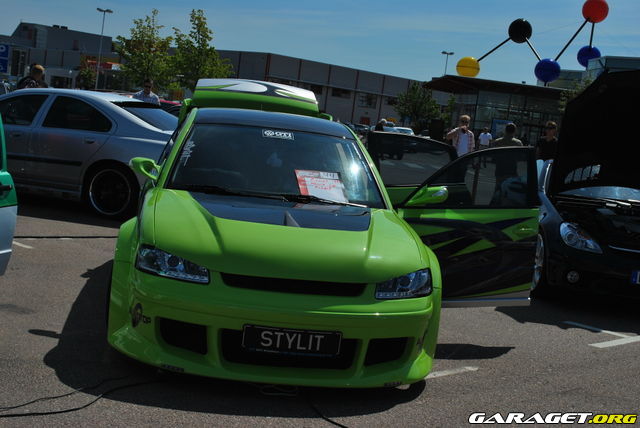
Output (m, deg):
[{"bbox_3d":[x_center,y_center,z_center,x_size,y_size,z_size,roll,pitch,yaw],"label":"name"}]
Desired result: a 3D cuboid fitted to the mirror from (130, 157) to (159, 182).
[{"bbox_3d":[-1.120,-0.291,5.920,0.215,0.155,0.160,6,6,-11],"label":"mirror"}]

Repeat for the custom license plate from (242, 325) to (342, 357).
[{"bbox_3d":[-0.144,0.670,4.903,0.528,0.125,0.025,5,7,-9],"label":"custom license plate"}]

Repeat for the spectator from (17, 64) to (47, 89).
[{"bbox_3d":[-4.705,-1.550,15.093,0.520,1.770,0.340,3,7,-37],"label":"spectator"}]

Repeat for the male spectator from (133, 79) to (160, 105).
[{"bbox_3d":[-2.988,-1.409,15.702,0.500,1.740,0.320,5,7,-11],"label":"male spectator"}]

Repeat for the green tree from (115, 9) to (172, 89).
[{"bbox_3d":[-8.114,-6.595,42.280,2.700,5.350,2.600,7,6,0],"label":"green tree"}]

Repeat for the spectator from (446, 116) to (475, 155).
[{"bbox_3d":[2.780,-1.090,18.402,0.550,1.750,0.360,7,7,2],"label":"spectator"}]

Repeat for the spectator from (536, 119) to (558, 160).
[{"bbox_3d":[3.981,-0.766,16.402,0.500,1.750,0.320,9,7,19],"label":"spectator"}]

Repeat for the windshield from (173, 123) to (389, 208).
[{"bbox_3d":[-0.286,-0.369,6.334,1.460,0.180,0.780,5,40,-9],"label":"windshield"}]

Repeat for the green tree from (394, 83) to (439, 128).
[{"bbox_3d":[5.482,-5.781,55.216,2.800,4.120,2.700,7,6,0],"label":"green tree"}]

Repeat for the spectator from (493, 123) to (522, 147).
[{"bbox_3d":[2.934,-0.572,14.793,0.520,1.770,0.320,7,6,0],"label":"spectator"}]

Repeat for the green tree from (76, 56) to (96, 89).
[{"bbox_3d":[-17.765,-10.309,70.186,1.600,3.180,1.600,5,7,-15],"label":"green tree"}]

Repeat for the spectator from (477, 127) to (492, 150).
[{"bbox_3d":[6.708,-2.679,38.093,0.520,1.770,0.340,7,6,0],"label":"spectator"}]

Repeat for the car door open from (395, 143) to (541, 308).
[{"bbox_3d":[1.030,0.105,6.530,1.130,1.130,0.240,4,7,-29],"label":"car door open"}]

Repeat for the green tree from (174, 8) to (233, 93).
[{"bbox_3d":[-5.189,-6.166,39.293,2.600,5.010,2.600,5,7,-8],"label":"green tree"}]

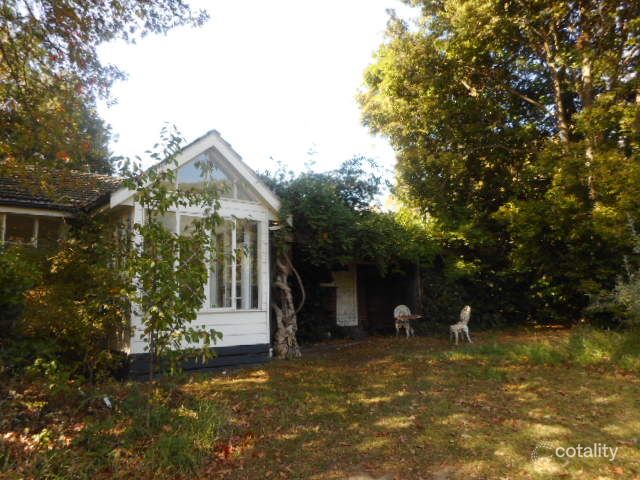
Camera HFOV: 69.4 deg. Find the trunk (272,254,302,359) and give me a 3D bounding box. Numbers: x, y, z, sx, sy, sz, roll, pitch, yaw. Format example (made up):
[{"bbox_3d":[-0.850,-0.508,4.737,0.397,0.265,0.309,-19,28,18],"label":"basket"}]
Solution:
[{"bbox_3d":[-0.634,1.231,8.750,0.500,2.000,0.450,-1,-9,-4],"label":"trunk"}]

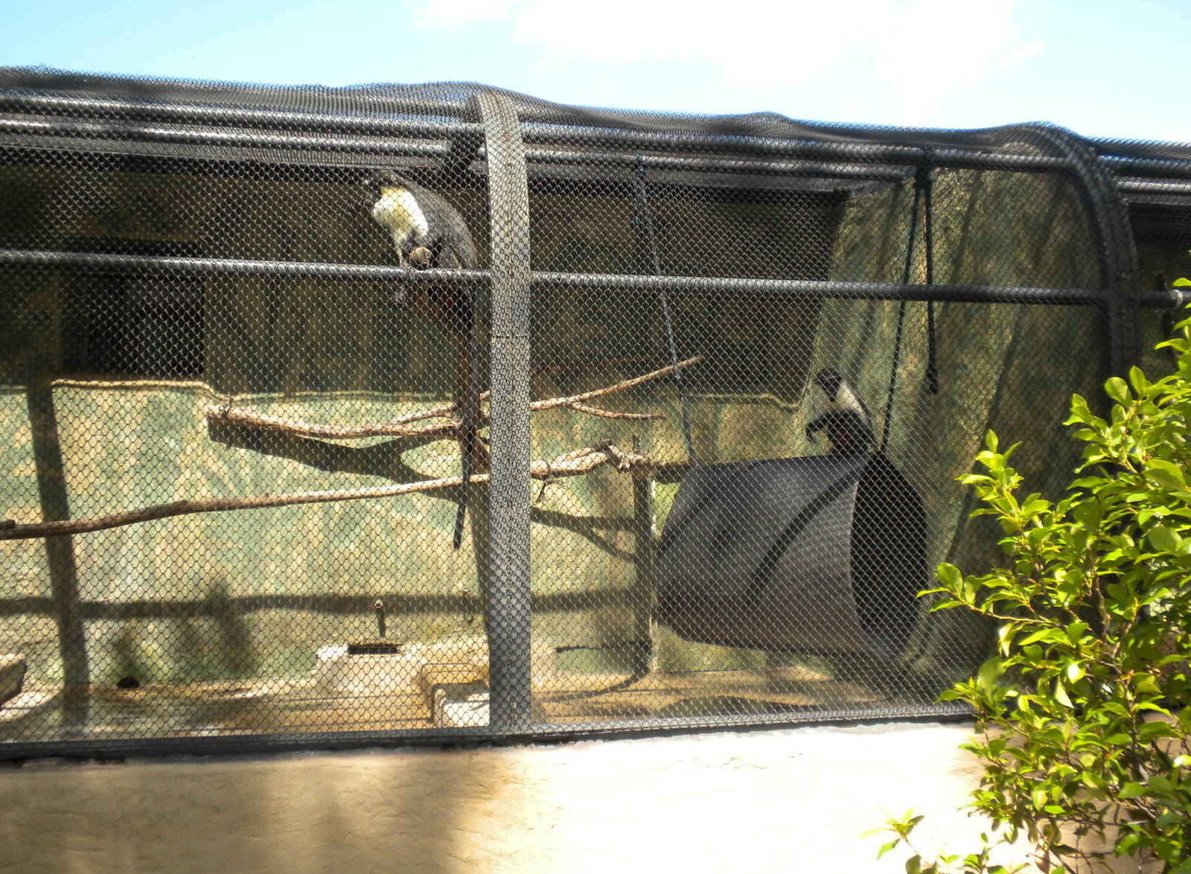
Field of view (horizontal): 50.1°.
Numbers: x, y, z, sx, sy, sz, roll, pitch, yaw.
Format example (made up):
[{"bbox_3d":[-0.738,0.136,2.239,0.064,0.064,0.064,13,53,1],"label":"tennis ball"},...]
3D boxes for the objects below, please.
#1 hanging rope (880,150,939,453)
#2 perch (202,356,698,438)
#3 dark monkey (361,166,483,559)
[{"bbox_3d":[1.044,-0.452,4.250,0.170,1.010,0.140,-1,-6,0],"label":"hanging rope"},{"bbox_3d":[-0.489,-0.125,4.350,1.680,0.250,0.400,-2,-6,11],"label":"perch"},{"bbox_3d":[-0.525,-0.219,3.850,0.297,1.111,0.202,2,-6,-25],"label":"dark monkey"}]

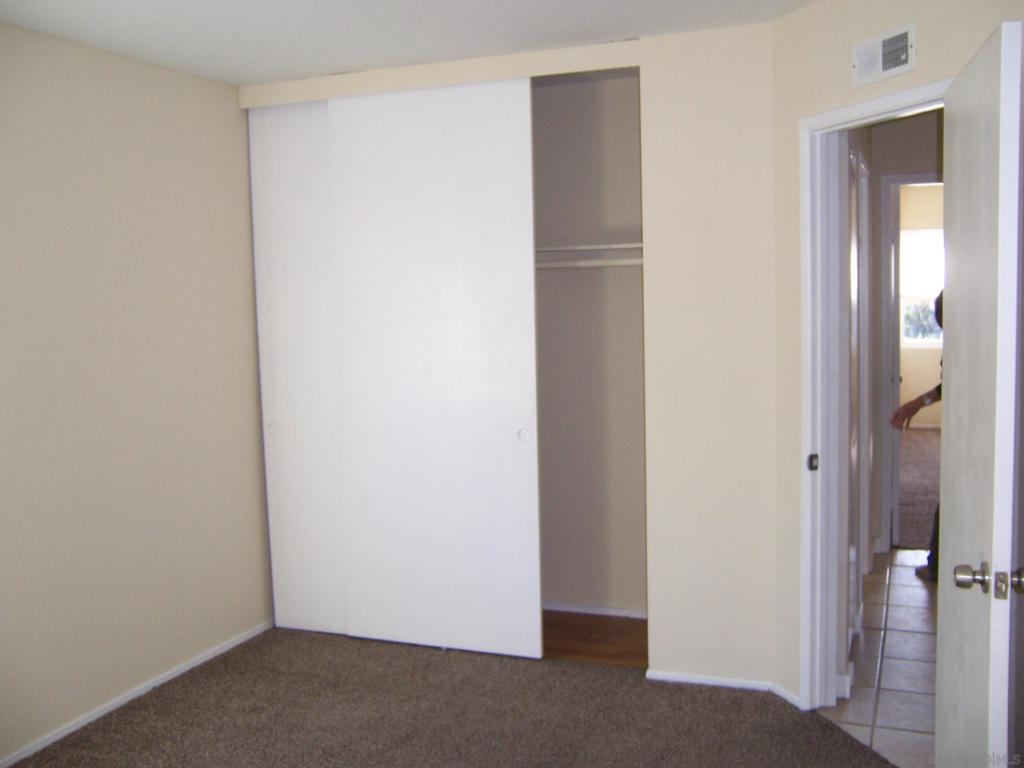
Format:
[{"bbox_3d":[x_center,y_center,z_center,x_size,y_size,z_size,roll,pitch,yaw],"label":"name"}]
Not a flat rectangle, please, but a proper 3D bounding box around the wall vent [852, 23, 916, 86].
[{"bbox_3d":[1.127,-0.999,2.980,0.025,0.140,0.268,-3,5,-21],"label":"wall vent"}]

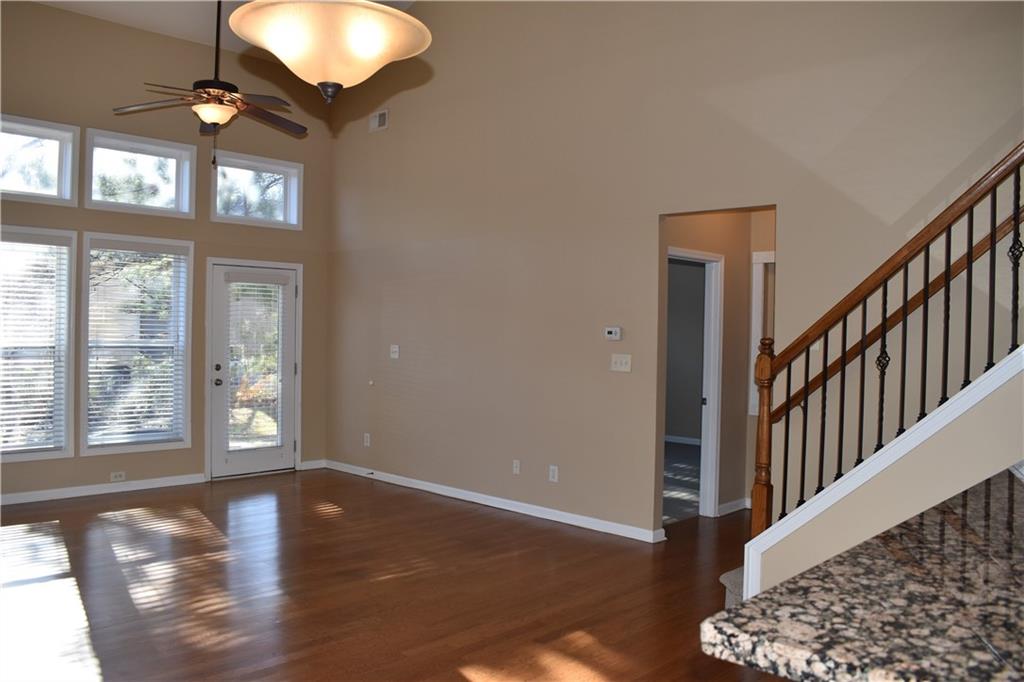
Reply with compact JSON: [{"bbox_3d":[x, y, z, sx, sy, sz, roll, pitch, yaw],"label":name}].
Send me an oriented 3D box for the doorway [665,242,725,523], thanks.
[{"bbox_3d":[1.333,0.370,5.891,0.130,2.098,0.953,1,1,43],"label":"doorway"}]

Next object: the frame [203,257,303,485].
[{"bbox_3d":[-2.575,0.274,7.677,0.110,2.136,1.025,1,1,43],"label":"frame"}]

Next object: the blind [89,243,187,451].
[{"bbox_3d":[-3.321,0.030,6.840,0.055,1.771,0.835,1,1,43],"label":"blind"}]

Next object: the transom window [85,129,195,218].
[{"bbox_3d":[-3.305,-1.467,6.856,0.110,0.680,0.942,1,1,43],"label":"transom window"}]

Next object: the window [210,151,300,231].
[{"bbox_3d":[-2.542,-1.492,7.663,0.110,0.705,0.988,1,1,43],"label":"window"}]

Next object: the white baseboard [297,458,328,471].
[{"bbox_3d":[-2.106,1.302,8.110,0.016,0.083,0.285,1,1,43],"label":"white baseboard"}]

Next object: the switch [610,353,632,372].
[{"bbox_3d":[0.791,0.165,5.567,0.177,0.130,0.008,1,1,43],"label":"switch"}]

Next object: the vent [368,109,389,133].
[{"bbox_3d":[-1.318,-2.167,7.566,0.324,0.184,0.020,1,1,43],"label":"vent"}]

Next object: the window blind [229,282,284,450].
[{"bbox_3d":[-2.546,0.255,7.627,0.040,1.643,0.591,1,1,43],"label":"window blind"}]

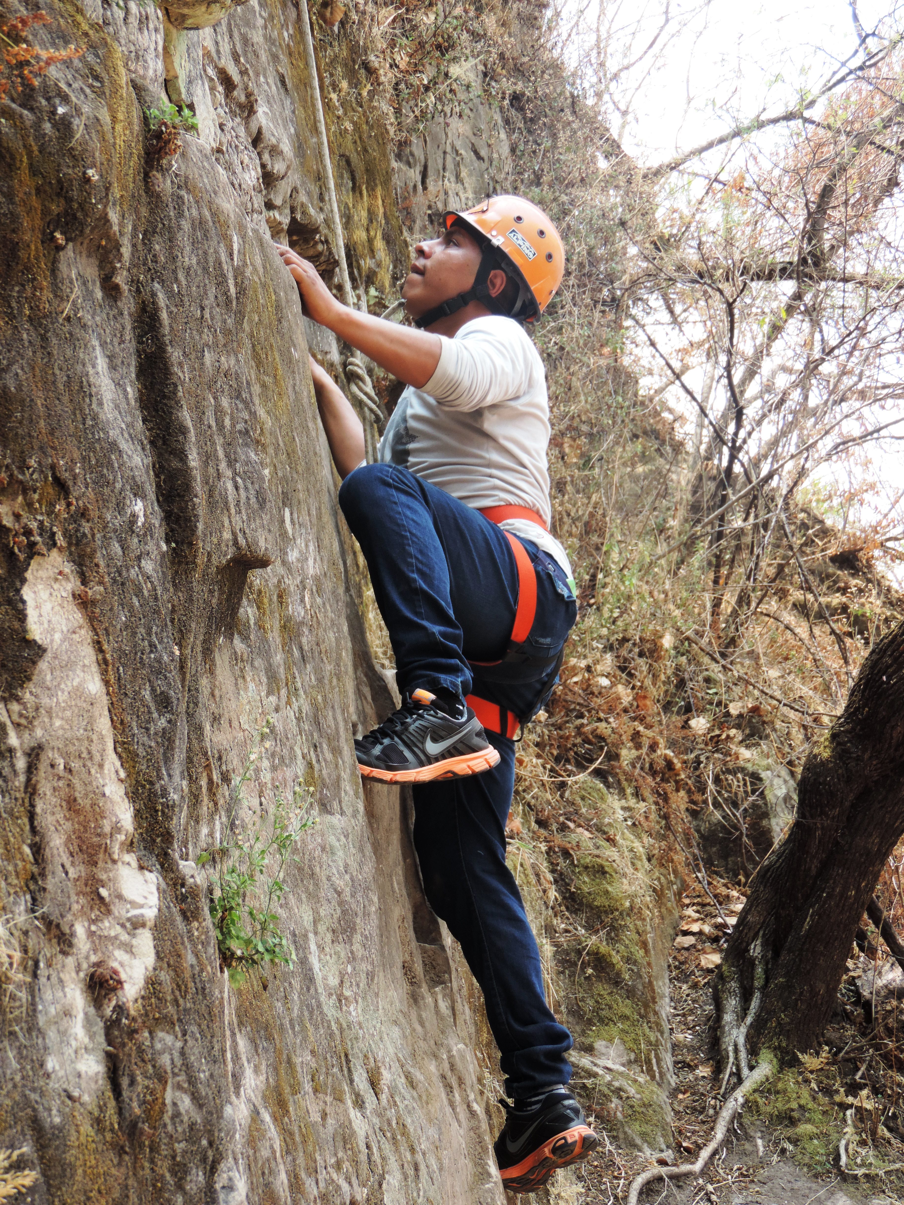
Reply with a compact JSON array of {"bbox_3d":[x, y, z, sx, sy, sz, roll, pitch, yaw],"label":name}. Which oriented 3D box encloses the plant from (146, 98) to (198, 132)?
[{"bbox_3d":[-0.454,-0.790,4.800,0.085,0.056,0.070,1,-3,-14],"label":"plant"}]

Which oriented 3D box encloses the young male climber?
[{"bbox_3d":[-0.027,0.163,5.300,0.570,1.770,0.530,0,-3,7],"label":"young male climber"}]

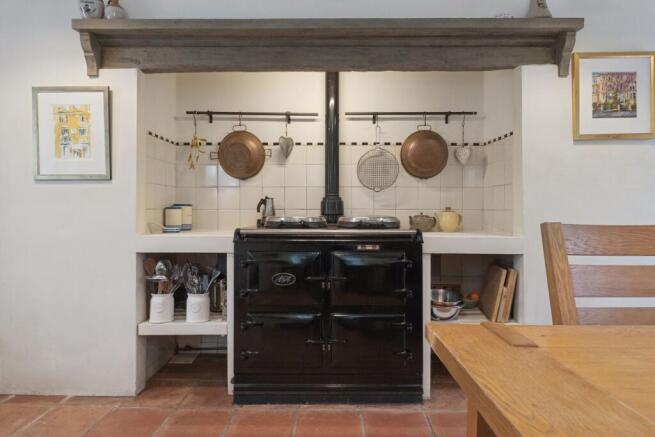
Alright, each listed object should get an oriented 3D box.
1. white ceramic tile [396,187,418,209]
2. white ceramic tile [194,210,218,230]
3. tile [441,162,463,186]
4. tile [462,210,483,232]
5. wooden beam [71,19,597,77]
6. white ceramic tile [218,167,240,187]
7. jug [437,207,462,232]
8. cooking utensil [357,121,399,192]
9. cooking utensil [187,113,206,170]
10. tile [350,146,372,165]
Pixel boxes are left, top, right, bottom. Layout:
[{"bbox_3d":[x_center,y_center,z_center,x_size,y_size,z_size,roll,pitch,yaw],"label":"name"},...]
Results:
[{"bbox_3d":[0.546,-0.135,2.605,0.151,0.153,0.010,0,1,0],"label":"white ceramic tile"},{"bbox_3d":[-0.839,0.010,2.660,0.153,0.146,0.010,0,1,0],"label":"white ceramic tile"},{"bbox_3d":[0.869,-0.297,2.676,0.153,0.153,0.010,0,1,0],"label":"tile"},{"bbox_3d":[1.014,0.017,2.660,0.142,0.150,0.010,0,1,0],"label":"tile"},{"bbox_3d":[0.005,-0.870,2.005,2.560,0.253,0.200,0,1,0],"label":"wooden beam"},{"bbox_3d":[-0.676,-0.292,2.630,0.150,0.150,0.010,0,1,0],"label":"white ceramic tile"},{"bbox_3d":[0.805,0.007,2.520,0.172,0.170,0.130,0,1,0],"label":"jug"},{"bbox_3d":[0.342,-0.400,2.570,0.282,0.457,0.025,0,1,0],"label":"cooking utensil"},{"bbox_3d":[-0.864,-0.512,2.540,0.130,0.385,0.050,0,1,0],"label":"cooking utensil"},{"bbox_3d":[0.241,-0.430,2.610,0.150,0.130,0.010,0,1,0],"label":"tile"}]

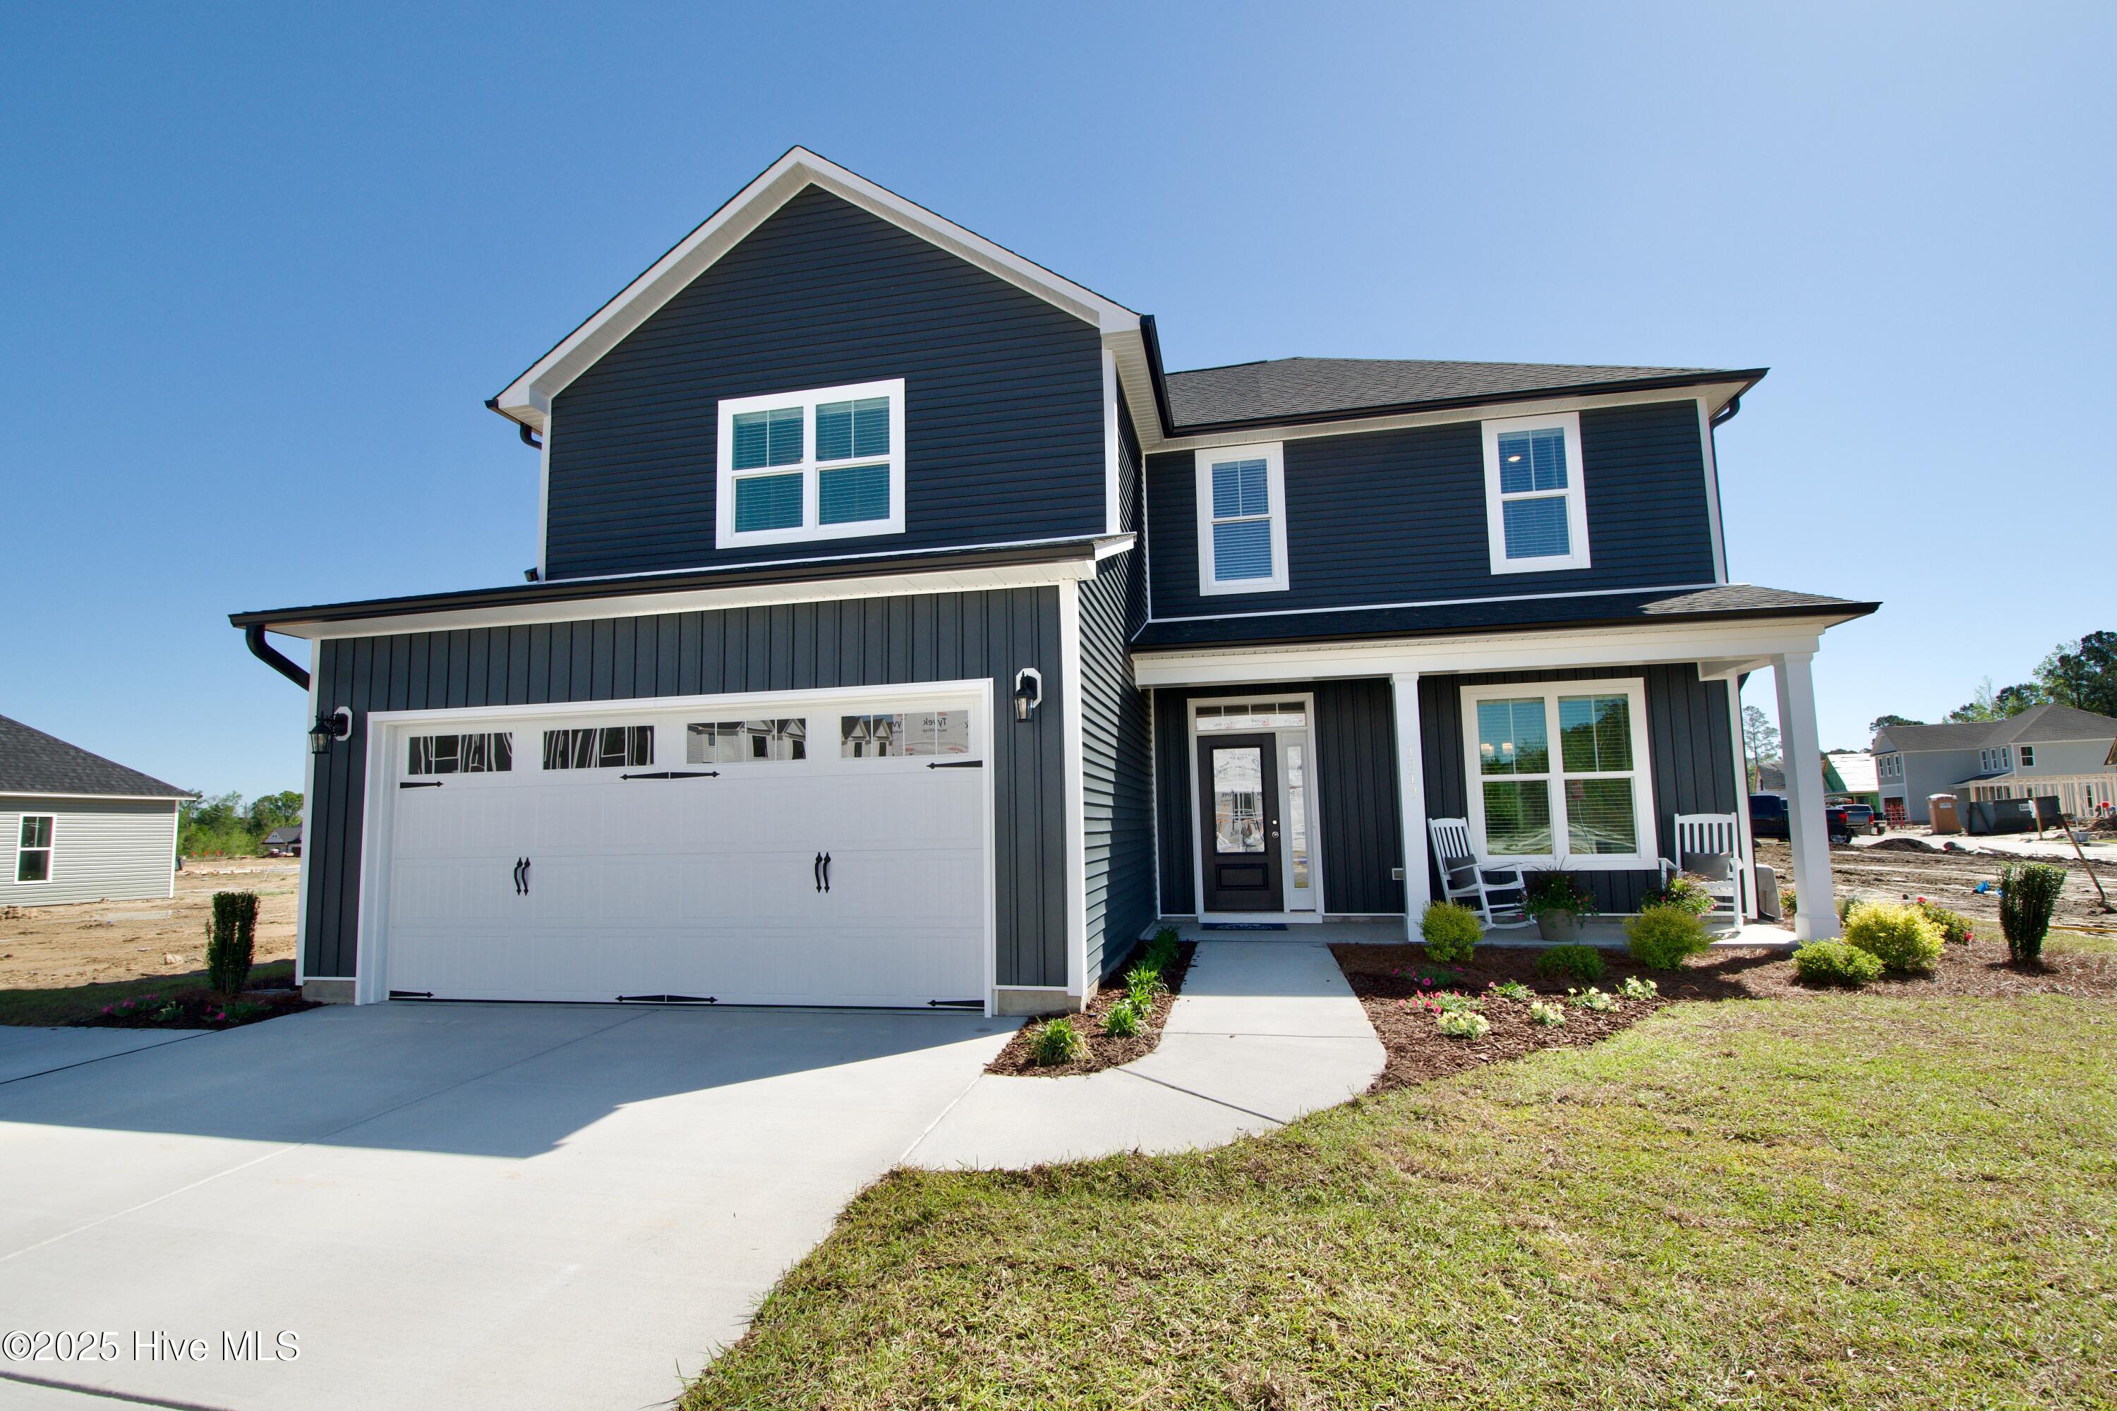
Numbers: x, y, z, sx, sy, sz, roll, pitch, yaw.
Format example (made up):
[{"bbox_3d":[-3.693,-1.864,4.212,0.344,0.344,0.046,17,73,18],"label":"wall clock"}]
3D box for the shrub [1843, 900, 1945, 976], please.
[{"bbox_3d":[6.757,1.884,7.150,0.634,0.604,0.634,-3,-6,11],"label":"shrub"}]

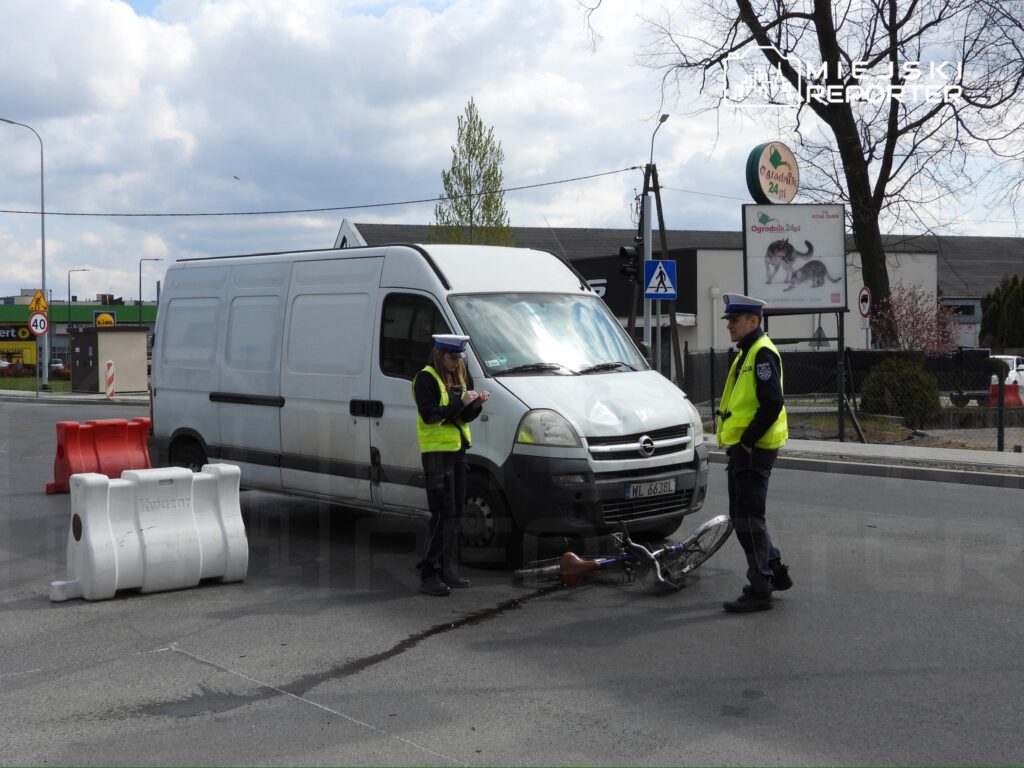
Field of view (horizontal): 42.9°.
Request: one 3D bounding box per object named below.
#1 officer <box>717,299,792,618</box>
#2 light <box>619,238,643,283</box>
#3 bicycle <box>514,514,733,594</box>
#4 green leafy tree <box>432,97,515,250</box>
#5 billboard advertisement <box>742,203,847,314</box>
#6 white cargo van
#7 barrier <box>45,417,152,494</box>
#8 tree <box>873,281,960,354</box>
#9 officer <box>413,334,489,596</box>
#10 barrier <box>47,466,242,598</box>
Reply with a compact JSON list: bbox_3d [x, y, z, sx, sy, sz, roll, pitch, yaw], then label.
[{"bbox_3d":[1.440,0.398,7.765,0.440,1.880,0.510,-1,3,-17],"label":"officer"},{"bbox_3d":[1.856,-1.918,20.300,0.330,0.660,0.250,-1,2,-33],"label":"light"},{"bbox_3d":[0.718,1.079,8.551,1.580,0.480,0.840,-5,-2,-19],"label":"bicycle"},{"bbox_3d":[-1.062,-3.438,34.921,2.300,8.160,2.300,0,2,0],"label":"green leafy tree"},{"bbox_3d":[4.283,-1.892,19.700,1.750,1.650,0.150,-1,2,-19],"label":"billboard advertisement"},{"bbox_3d":[-0.945,-0.031,11.208,1.990,2.430,5.790,-3,4,-41],"label":"white cargo van"},{"bbox_3d":[-4.607,0.800,14.604,1.160,0.770,0.410,-1,2,-40],"label":"barrier"},{"bbox_3d":[9.634,-0.853,30.988,2.100,3.100,2.000,0,2,0],"label":"tree"},{"bbox_3d":[-0.399,0.506,8.243,0.430,1.640,0.470,2,3,37],"label":"officer"},{"bbox_3d":[-2.363,0.921,8.496,1.140,0.790,0.470,-2,3,-36],"label":"barrier"}]

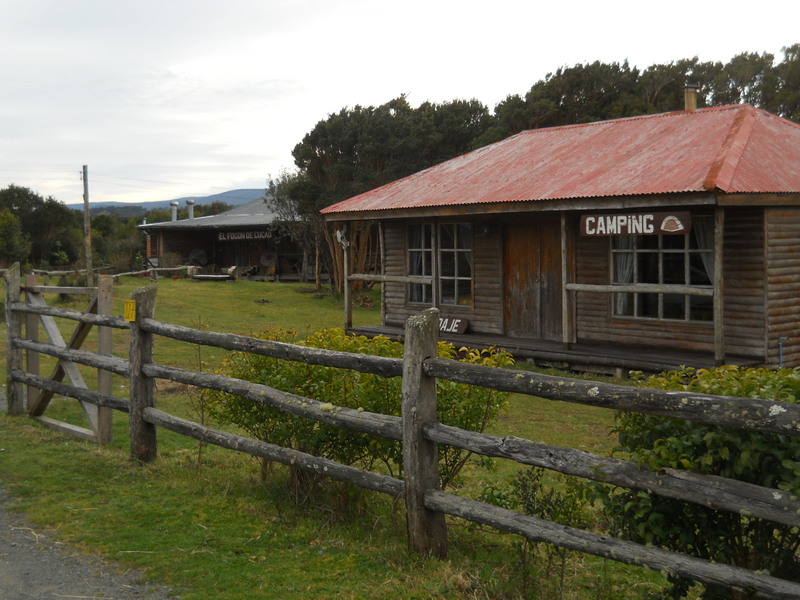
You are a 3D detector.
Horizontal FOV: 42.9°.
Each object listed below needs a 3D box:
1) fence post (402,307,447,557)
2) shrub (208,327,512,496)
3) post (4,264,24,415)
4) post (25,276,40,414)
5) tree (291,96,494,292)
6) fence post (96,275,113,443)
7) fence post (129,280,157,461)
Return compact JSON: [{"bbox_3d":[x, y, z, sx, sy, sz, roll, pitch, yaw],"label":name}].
[{"bbox_3d":[0.124,0.692,5.350,0.160,1.290,0.160,-4,5,-44],"label":"fence post"},{"bbox_3d":[-0.267,0.752,7.050,2.000,1.070,1.200,0,4,9],"label":"shrub"},{"bbox_3d":[-3.445,0.353,9.100,0.130,1.330,0.130,-4,5,-44],"label":"post"},{"bbox_3d":[-3.307,0.391,9.150,0.090,1.240,0.075,-4,5,-44],"label":"post"},{"bbox_3d":[-0.229,-3.216,31.000,5.900,5.800,5.000,-1,4,0],"label":"tree"},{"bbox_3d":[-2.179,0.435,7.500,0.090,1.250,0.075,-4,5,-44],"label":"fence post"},{"bbox_3d":[-1.841,0.528,7.300,0.140,1.270,0.140,-4,5,-44],"label":"fence post"}]

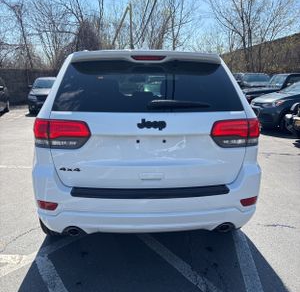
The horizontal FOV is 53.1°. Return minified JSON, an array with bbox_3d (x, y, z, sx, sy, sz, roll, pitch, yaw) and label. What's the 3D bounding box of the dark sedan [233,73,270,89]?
[{"bbox_3d":[5.832,-3.116,16.000,1.850,1.520,4.600,7,13,29],"label":"dark sedan"}]

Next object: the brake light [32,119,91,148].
[{"bbox_3d":[-0.627,-0.101,2.084,0.460,0.210,0.250,-1,12,-3],"label":"brake light"}]

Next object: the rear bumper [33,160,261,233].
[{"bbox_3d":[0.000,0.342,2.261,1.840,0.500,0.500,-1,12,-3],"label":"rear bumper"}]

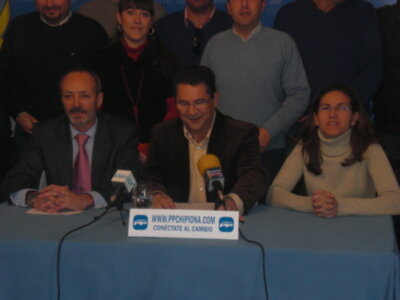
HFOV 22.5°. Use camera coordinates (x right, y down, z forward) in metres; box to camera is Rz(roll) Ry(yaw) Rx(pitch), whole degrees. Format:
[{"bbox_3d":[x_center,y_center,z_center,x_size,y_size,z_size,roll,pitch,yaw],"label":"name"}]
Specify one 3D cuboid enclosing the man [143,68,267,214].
[{"bbox_3d":[0.020,0.300,4.120,0.540,1.270,0.760,2,9,11],"label":"man"}]

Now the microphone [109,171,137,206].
[{"bbox_3d":[-0.305,0.147,3.810,0.062,0.062,0.165,8,54,27],"label":"microphone"}]

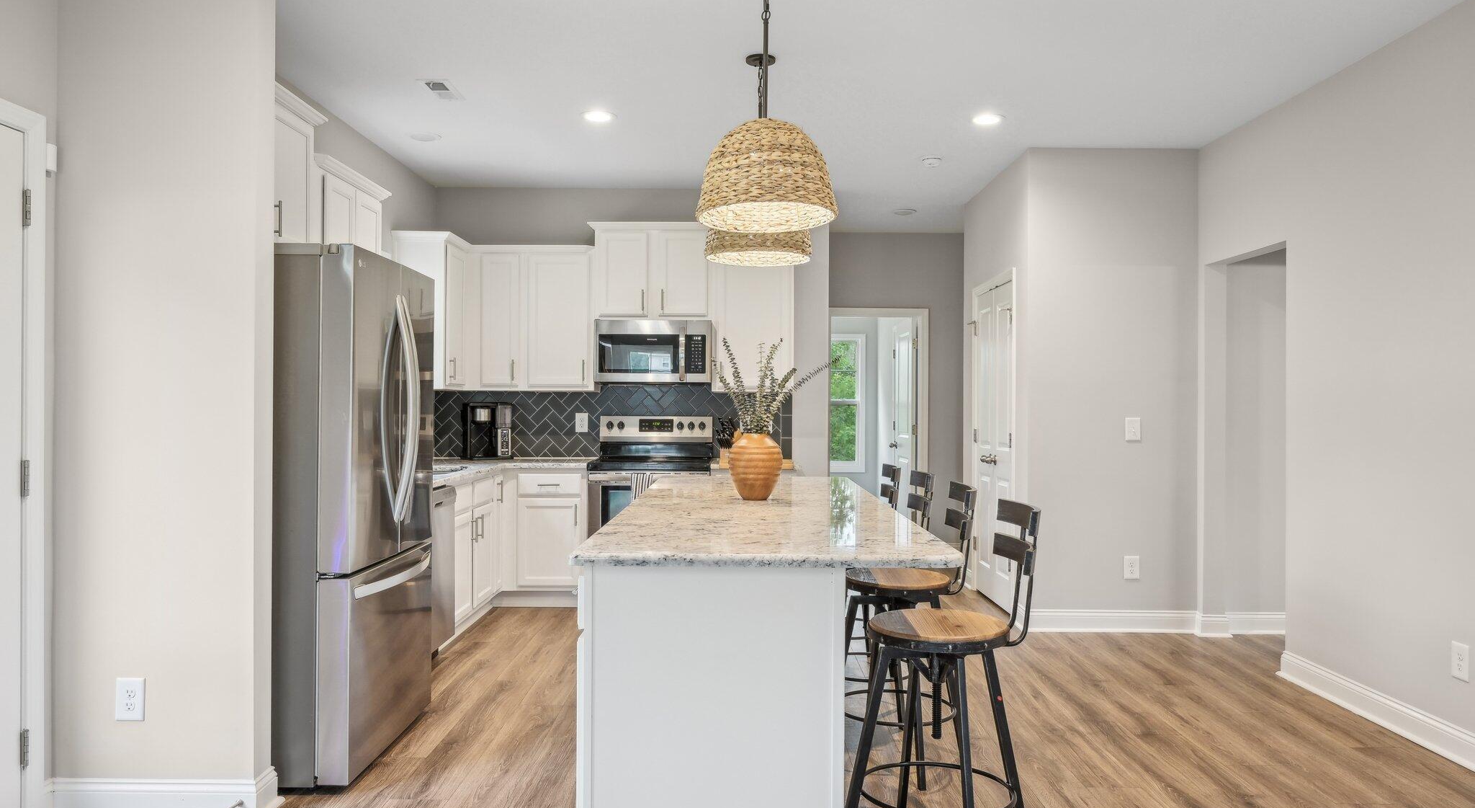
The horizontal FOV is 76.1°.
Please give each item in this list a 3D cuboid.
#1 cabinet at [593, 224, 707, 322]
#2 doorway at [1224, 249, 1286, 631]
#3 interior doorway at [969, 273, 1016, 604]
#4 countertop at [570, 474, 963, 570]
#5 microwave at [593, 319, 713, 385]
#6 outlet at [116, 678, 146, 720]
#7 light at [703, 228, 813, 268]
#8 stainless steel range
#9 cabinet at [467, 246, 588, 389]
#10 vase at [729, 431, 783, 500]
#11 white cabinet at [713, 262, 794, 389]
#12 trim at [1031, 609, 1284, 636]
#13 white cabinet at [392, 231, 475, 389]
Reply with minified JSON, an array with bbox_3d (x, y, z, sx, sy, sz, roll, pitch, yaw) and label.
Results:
[{"bbox_3d":[-0.536,-0.858,6.270,0.780,0.618,0.360,0,0,0],"label":"cabinet"},{"bbox_3d":[2.667,0.268,4.876,0.130,2.081,0.810,0,0,1],"label":"doorway"},{"bbox_3d":[1.665,0.242,6.005,0.110,2.065,0.990,0,0,0],"label":"interior doorway"},{"bbox_3d":[0.070,0.383,3.480,0.960,0.033,2.420,0,0,0],"label":"countertop"},{"bbox_3d":[-0.536,-0.334,6.250,0.756,0.408,0.400,0,0,0],"label":"microwave"},{"bbox_3d":[-1.880,0.916,2.919,0.090,0.131,0.012,0,0,1],"label":"outlet"},{"bbox_3d":[0.090,-0.782,4.020,0.460,0.335,0.460,0,0,0],"label":"light"},{"bbox_3d":[-0.541,0.677,6.095,0.757,1.195,0.670,0,0,0],"label":"stainless steel range"},{"bbox_3d":[-1.355,-0.552,6.270,0.870,0.932,0.360,0,0,0],"label":"cabinet"},{"bbox_3d":[0.075,0.247,3.789,0.218,0.266,0.218,0,0,1],"label":"vase"},{"bbox_3d":[0.103,-0.545,6.194,0.535,0.907,0.370,0,0,1],"label":"white cabinet"},{"bbox_3d":[2.335,1.212,5.235,1.410,0.133,0.130,0,0,0],"label":"trim"},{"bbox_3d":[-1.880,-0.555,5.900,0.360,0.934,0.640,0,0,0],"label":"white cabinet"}]

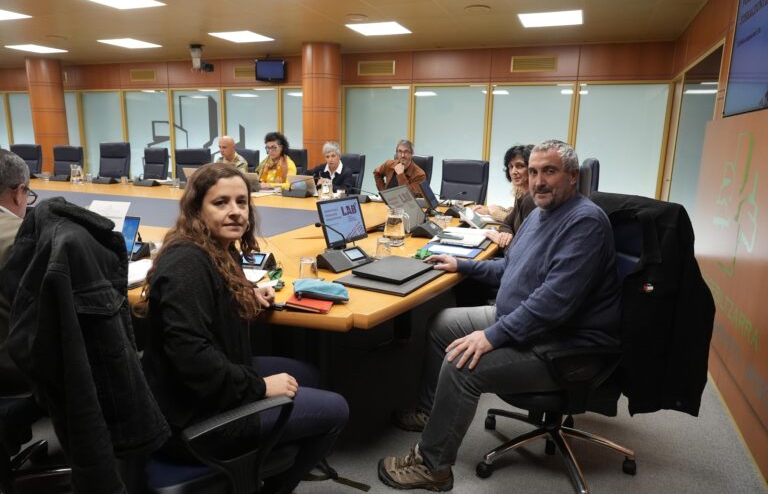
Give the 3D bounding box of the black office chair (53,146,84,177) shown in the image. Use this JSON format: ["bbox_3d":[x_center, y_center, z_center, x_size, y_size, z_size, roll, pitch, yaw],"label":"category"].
[{"bbox_3d":[-4.478,-0.836,7.050,0.640,1.150,0.660,6,13,19],"label":"black office chair"}]

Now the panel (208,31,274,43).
[{"bbox_3d":[-1.863,-2.784,6.746,0.600,0.050,0.600,6,12,21],"label":"panel"}]

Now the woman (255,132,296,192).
[{"bbox_3d":[-1.221,-0.604,5.802,0.500,1.360,0.720,6,12,21],"label":"woman"}]

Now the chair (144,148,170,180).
[{"bbox_3d":[-3.303,-0.763,7.053,0.620,1.170,0.660,7,13,25],"label":"chair"}]

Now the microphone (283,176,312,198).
[{"bbox_3d":[-0.815,-0.592,5.066,0.250,0.160,0.340,6,12,21],"label":"microphone"}]

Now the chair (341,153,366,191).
[{"bbox_3d":[-0.578,-0.493,6.036,0.620,1.180,0.660,7,13,24],"label":"chair"}]

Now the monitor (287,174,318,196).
[{"bbox_3d":[-0.896,-0.694,5.694,0.310,0.220,0.120,8,13,29],"label":"monitor"}]

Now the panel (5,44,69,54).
[{"bbox_3d":[-5.303,-3.036,7.824,0.600,0.040,0.600,6,12,20],"label":"panel"}]

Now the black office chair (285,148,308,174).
[{"bbox_3d":[-1.187,-0.582,6.163,0.600,1.180,0.640,5,12,18],"label":"black office chair"}]

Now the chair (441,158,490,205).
[{"bbox_3d":[0.728,-0.313,5.250,0.600,1.110,0.640,6,12,23],"label":"chair"}]

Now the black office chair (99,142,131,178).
[{"bbox_3d":[-3.982,-0.871,7.358,0.620,1.220,0.660,3,12,7],"label":"black office chair"}]

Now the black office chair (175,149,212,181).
[{"bbox_3d":[-2.444,-0.620,6.272,0.640,1.150,0.660,5,12,17],"label":"black office chair"}]

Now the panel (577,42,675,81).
[{"bbox_3d":[2.950,-2.274,6.287,1.050,0.430,0.040,6,12,20],"label":"panel"}]

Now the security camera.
[{"bbox_3d":[-2.760,-2.778,7.527,0.150,0.321,0.180,3,11,6],"label":"security camera"}]

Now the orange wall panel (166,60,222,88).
[{"bbox_3d":[-3.276,-2.979,8.861,1.140,0.465,0.050,6,12,21],"label":"orange wall panel"}]

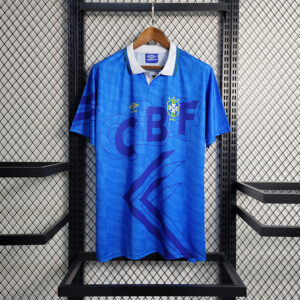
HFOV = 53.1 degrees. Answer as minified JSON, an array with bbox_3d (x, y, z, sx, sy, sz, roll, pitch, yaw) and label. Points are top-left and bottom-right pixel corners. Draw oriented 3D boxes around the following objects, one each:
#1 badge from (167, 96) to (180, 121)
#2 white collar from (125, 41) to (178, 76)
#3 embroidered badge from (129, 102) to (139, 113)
[{"bbox_3d":[0.086,-0.148,1.080,0.049,0.086,0.006,0,-5,0],"label":"badge"},{"bbox_3d":[0.007,-0.332,1.100,0.195,0.125,0.090,0,0,0],"label":"white collar"},{"bbox_3d":[-0.057,-0.151,1.080,0.037,0.038,0.005,0,-5,0],"label":"embroidered badge"}]

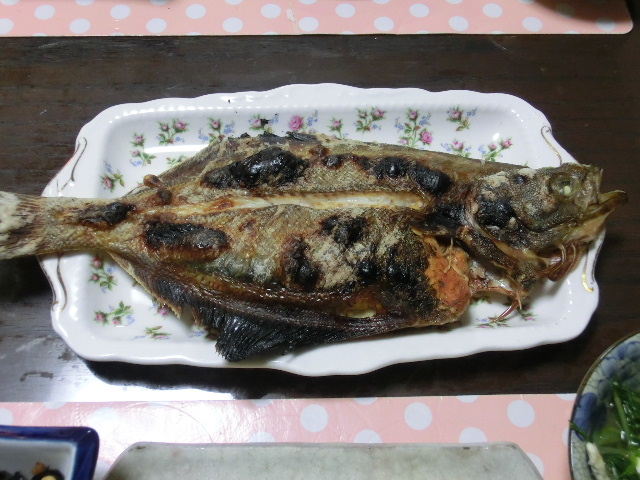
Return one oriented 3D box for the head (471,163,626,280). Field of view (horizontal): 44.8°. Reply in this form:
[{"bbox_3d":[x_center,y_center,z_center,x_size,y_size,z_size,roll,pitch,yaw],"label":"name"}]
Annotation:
[{"bbox_3d":[0.134,-0.011,0.458,0.086,0.042,0.064,-2,59,-3],"label":"head"}]

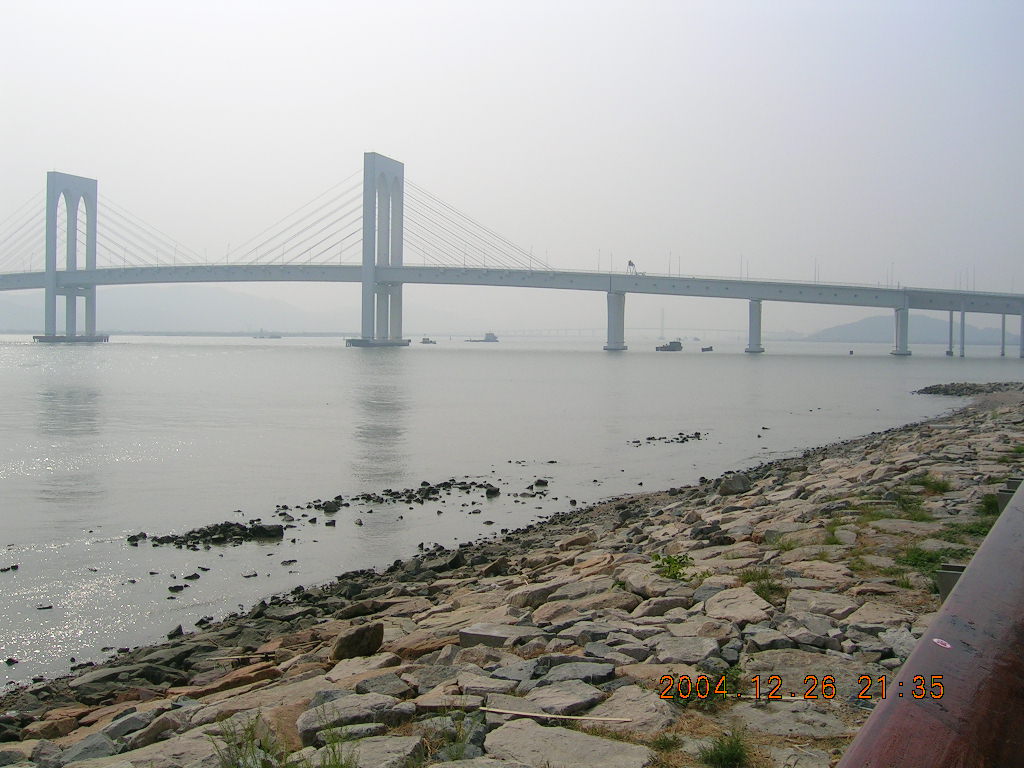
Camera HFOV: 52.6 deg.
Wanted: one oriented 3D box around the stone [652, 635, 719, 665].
[{"bbox_3d":[1.304,2.015,7.730,0.482,0.140,0.506,-5,0,10],"label":"stone"}]

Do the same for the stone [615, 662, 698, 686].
[{"bbox_3d":[0.999,2.027,7.067,0.505,0.130,0.340,-4,0,-7],"label":"stone"}]

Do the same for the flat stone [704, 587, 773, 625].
[{"bbox_3d":[1.984,1.978,9.067,0.546,0.150,0.800,-5,0,12],"label":"flat stone"}]

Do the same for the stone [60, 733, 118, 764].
[{"bbox_3d":[-3.295,2.844,8.091,0.412,0.136,0.347,-7,-3,-20],"label":"stone"}]

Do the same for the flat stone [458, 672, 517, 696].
[{"bbox_3d":[-0.174,2.173,7.392,0.361,0.120,0.232,-5,-1,-16],"label":"flat stone"}]

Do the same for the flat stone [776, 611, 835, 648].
[{"bbox_3d":[2.283,1.938,8.104,0.376,0.174,0.431,-4,0,6],"label":"flat stone"}]

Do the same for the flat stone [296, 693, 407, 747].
[{"bbox_3d":[-1.067,2.207,6.838,0.714,0.170,0.441,-8,-3,-12],"label":"flat stone"}]

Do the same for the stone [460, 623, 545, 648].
[{"bbox_3d":[-0.050,2.271,9.195,0.692,0.200,0.407,-6,-1,19],"label":"stone"}]

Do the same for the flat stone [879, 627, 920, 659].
[{"bbox_3d":[2.761,1.863,7.397,0.260,0.130,0.360,-3,0,20],"label":"flat stone"}]

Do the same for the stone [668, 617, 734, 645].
[{"bbox_3d":[1.409,1.844,7.763,0.425,0.128,0.351,-4,3,-10],"label":"stone"}]

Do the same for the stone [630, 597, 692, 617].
[{"bbox_3d":[1.371,2.069,9.483,0.544,0.160,0.360,-5,-1,8],"label":"stone"}]

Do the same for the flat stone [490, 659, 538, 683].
[{"bbox_3d":[0.021,2.152,7.682,0.346,0.110,0.343,-5,-1,0],"label":"flat stone"}]

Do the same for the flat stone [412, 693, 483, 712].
[{"bbox_3d":[-0.410,2.049,6.671,0.449,0.111,0.334,-2,1,0],"label":"flat stone"}]

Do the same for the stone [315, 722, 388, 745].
[{"bbox_3d":[-1.016,2.265,6.590,0.426,0.140,0.270,-6,-1,-9],"label":"stone"}]

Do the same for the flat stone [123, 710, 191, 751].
[{"bbox_3d":[-2.823,2.744,8.215,0.504,0.145,0.346,-8,0,-22],"label":"flat stone"}]

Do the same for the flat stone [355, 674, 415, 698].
[{"bbox_3d":[-0.982,2.290,7.877,0.432,0.128,0.345,-8,-3,-10],"label":"flat stone"}]

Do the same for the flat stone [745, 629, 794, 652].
[{"bbox_3d":[1.791,1.785,7.214,0.302,0.111,0.238,-3,3,0],"label":"flat stone"}]

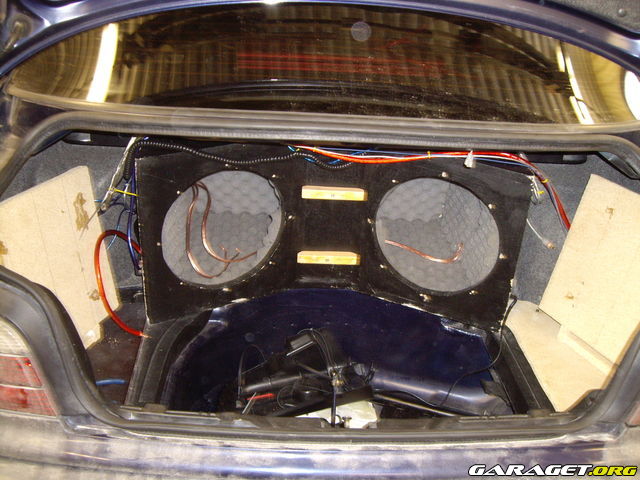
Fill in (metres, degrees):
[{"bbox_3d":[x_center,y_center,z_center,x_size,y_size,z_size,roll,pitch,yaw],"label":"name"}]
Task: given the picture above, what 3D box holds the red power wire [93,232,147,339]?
[{"bbox_3d":[-0.402,0.085,1.433,0.108,0.200,0.120,2,28,-3],"label":"red power wire"}]

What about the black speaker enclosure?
[{"bbox_3d":[0.019,-0.085,1.614,0.755,0.372,0.460,2,28,-3],"label":"black speaker enclosure"}]

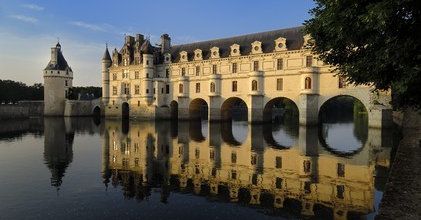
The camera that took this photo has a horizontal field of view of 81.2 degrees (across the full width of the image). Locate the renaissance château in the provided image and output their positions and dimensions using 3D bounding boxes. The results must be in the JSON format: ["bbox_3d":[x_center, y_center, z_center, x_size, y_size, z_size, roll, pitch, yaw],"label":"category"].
[{"bbox_3d":[3.115,-12.194,80.172,86.043,31.115,23.812,1,0,30],"label":"renaissance château"}]

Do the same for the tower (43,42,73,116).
[{"bbox_3d":[-62.773,-12.680,101.506,10.351,30.988,10.351,1,0,30],"label":"tower"}]

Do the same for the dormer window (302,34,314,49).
[{"bbox_3d":[24.448,-16.571,60.152,2.857,3.461,2.095,1,0,30],"label":"dormer window"}]

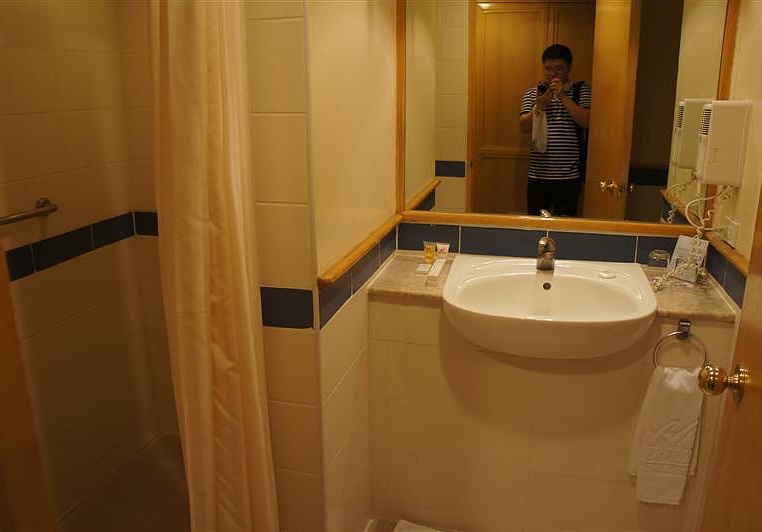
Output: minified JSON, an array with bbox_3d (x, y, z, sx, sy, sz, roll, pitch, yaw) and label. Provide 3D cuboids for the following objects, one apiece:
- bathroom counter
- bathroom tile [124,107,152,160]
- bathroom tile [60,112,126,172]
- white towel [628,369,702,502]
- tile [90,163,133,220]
[{"bbox_3d":[0.500,0.057,1.901,1.016,0.039,0.452,3,16,14],"label":"bathroom counter"},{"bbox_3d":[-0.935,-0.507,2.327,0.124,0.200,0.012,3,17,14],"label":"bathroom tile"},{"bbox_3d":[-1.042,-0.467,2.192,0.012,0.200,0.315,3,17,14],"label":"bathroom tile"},{"bbox_3d":[0.801,0.478,1.688,0.174,0.420,0.060,3,17,14],"label":"white towel"},{"bbox_3d":[-1.026,-0.289,2.296,0.012,0.200,0.209,3,17,14],"label":"tile"}]

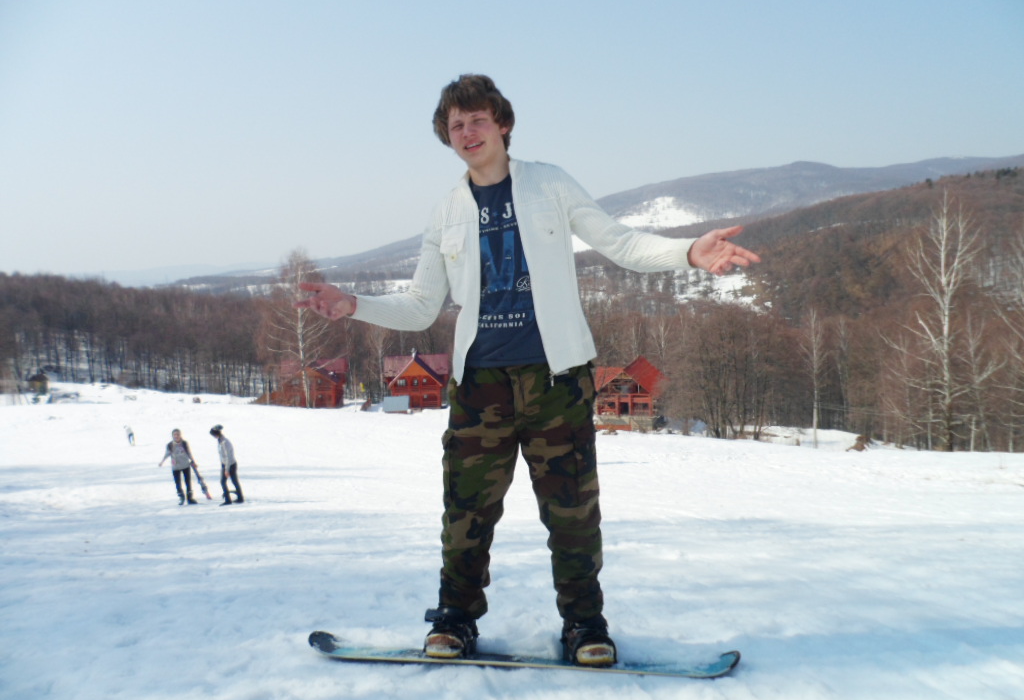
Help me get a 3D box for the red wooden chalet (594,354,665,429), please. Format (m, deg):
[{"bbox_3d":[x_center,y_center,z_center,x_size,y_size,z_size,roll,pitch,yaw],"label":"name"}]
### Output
[{"bbox_3d":[15.562,5.581,101.000,8.300,9.300,10.000,1,5,21],"label":"red wooden chalet"}]

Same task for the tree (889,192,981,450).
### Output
[{"bbox_3d":[27.500,-1.853,50.000,5.800,16.900,5.800,-1,4,0],"label":"tree"}]

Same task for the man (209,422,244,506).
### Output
[{"bbox_3d":[-6.215,2.523,16.800,0.700,1.760,0.500,-3,5,-28],"label":"man"}]

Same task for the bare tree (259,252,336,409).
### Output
[{"bbox_3d":[-28.037,-2.823,101.000,9.500,20.300,9.500,-1,4,0],"label":"bare tree"}]

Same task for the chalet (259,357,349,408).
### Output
[{"bbox_3d":[-31.566,5.020,117.000,9.900,7.800,8.800,-1,4,0],"label":"chalet"}]

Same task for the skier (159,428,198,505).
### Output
[{"bbox_3d":[-7.285,2.545,16.800,0.850,1.640,0.450,-3,5,-19],"label":"skier"}]

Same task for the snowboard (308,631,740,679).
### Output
[{"bbox_3d":[0.035,1.014,2.570,1.430,0.080,0.260,1,-9,5],"label":"snowboard"}]

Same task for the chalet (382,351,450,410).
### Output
[{"bbox_3d":[-13.659,4.362,110.000,8.800,8.100,8.600,-1,4,3],"label":"chalet"}]

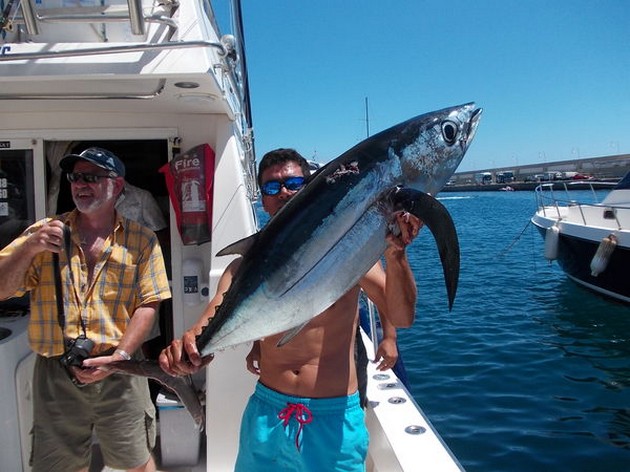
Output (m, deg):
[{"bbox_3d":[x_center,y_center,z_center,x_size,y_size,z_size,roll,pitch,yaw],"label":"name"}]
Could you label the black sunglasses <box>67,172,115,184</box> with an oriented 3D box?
[{"bbox_3d":[-0.862,-0.223,1.990,0.143,0.043,0.145,2,3,19],"label":"black sunglasses"}]

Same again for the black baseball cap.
[{"bbox_3d":[-0.866,-0.303,2.000,0.180,0.125,0.270,2,-2,20],"label":"black baseball cap"}]

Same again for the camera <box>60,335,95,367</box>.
[{"bbox_3d":[-0.875,0.426,1.880,0.105,0.085,0.120,10,39,28],"label":"camera"}]

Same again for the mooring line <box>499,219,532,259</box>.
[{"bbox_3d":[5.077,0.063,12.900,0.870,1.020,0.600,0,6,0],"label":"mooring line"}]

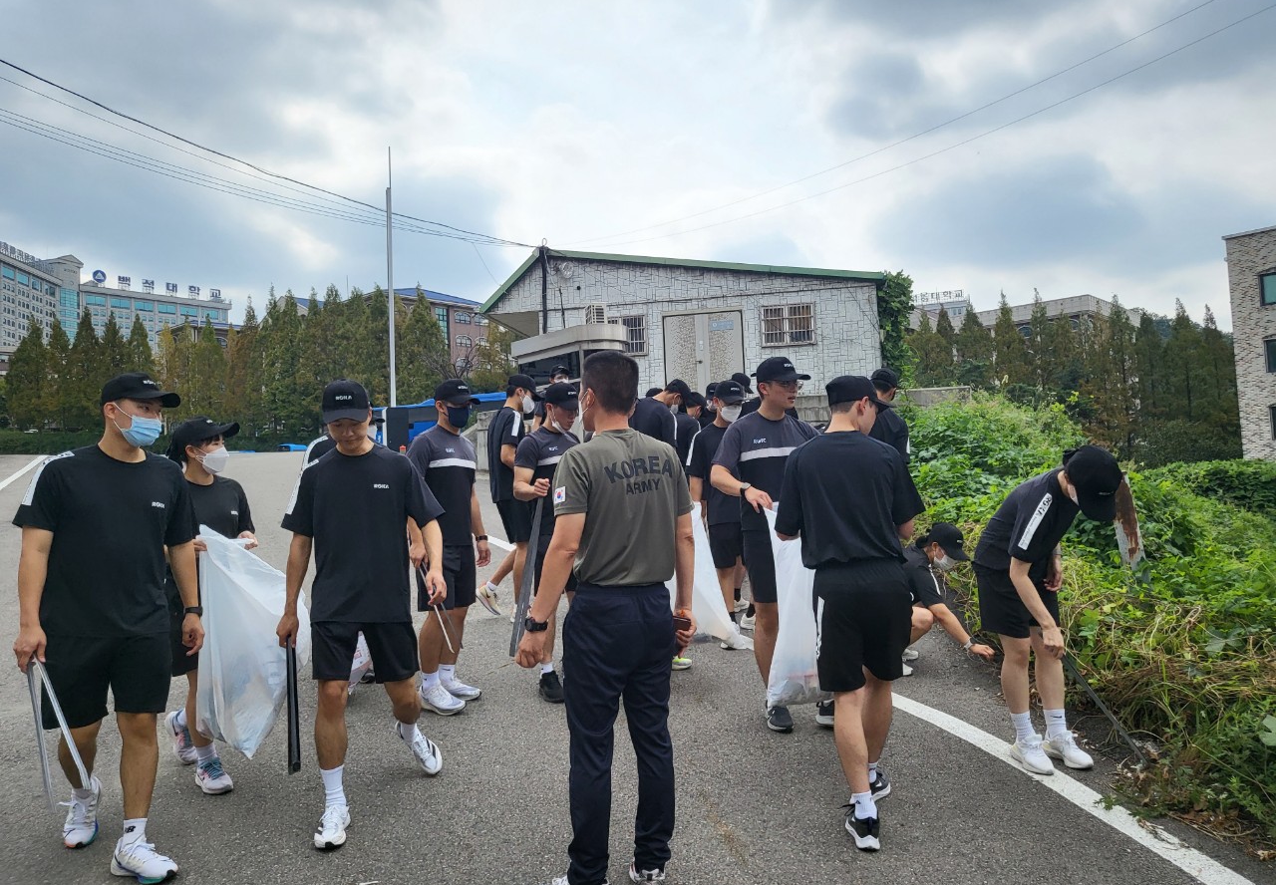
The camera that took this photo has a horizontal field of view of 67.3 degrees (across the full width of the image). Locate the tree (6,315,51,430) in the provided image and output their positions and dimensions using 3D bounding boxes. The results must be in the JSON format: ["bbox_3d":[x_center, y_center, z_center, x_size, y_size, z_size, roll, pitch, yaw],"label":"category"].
[{"bbox_3d":[-52.156,-5.672,82.000,3.700,10.377,3.700,-2,-4,0],"label":"tree"}]

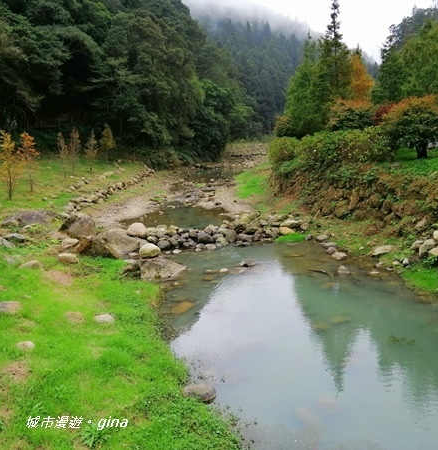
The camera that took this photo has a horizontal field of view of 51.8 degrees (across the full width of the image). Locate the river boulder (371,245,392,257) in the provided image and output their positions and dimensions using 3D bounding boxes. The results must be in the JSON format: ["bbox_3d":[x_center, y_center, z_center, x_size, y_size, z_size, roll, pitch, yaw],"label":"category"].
[{"bbox_3d":[5.905,0.928,16.300,0.700,0.300,0.480,5,13,20],"label":"river boulder"}]

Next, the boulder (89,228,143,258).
[{"bbox_3d":[-3.728,0.656,16.500,1.900,0.900,1.400,-3,13,-13],"label":"boulder"}]

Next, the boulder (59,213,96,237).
[{"bbox_3d":[-5.649,0.016,18.000,1.350,0.900,1.100,-4,13,-17],"label":"boulder"}]

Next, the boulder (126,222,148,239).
[{"bbox_3d":[-3.257,0.213,17.900,0.800,0.560,0.720,-2,13,-10],"label":"boulder"}]

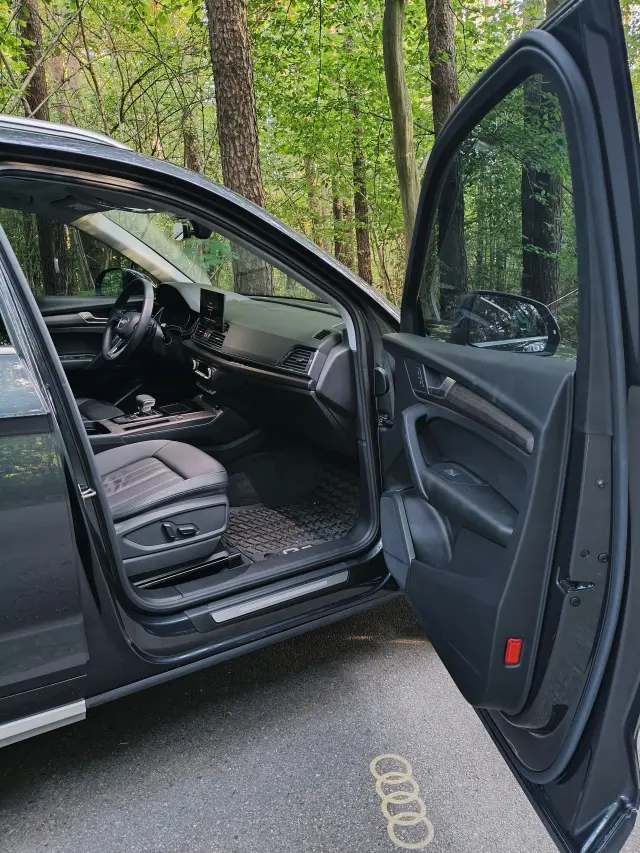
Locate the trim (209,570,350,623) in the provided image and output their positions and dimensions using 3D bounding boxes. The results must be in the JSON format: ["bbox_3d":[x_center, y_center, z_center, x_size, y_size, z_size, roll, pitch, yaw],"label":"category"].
[{"bbox_3d":[-0.107,0.488,1.842,0.440,0.025,0.050,-12,19,-27],"label":"trim"}]

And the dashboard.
[{"bbox_3d":[-0.245,-0.299,2.500,0.500,0.470,1.420,-12,19,-27],"label":"dashboard"}]

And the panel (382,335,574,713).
[{"bbox_3d":[0.276,0.155,1.451,0.150,0.740,0.950,-5,17,-8],"label":"panel"}]

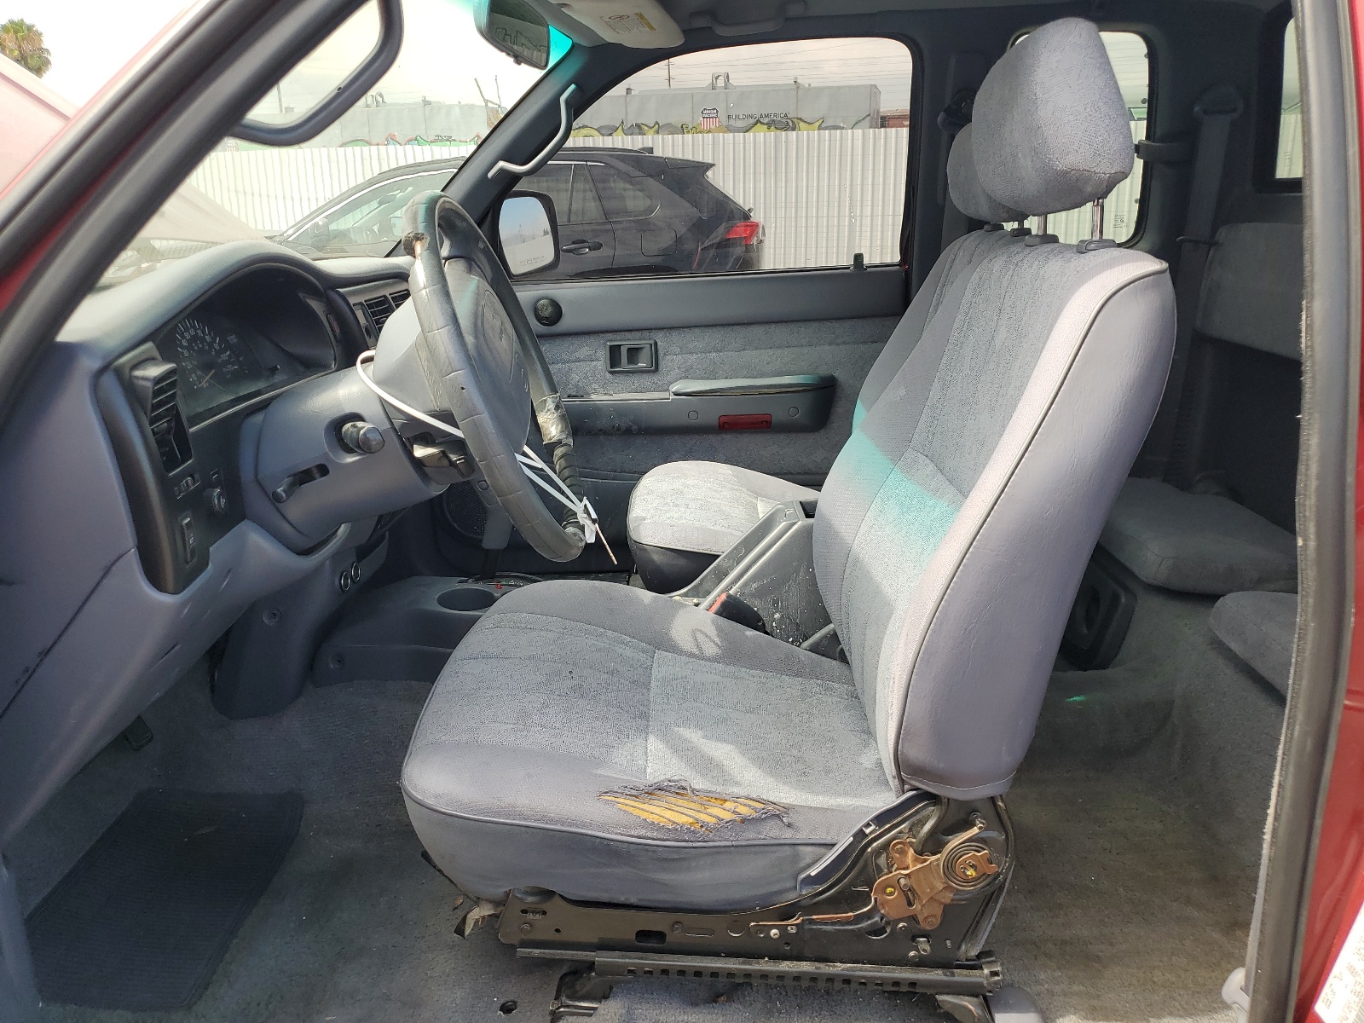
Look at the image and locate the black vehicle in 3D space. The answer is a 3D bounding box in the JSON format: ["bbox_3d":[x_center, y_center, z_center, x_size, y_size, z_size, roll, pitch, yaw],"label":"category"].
[{"bbox_3d":[-1.497,-1.869,8.145,4.600,1.700,1.860,1,14,9],"label":"black vehicle"}]

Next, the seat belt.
[{"bbox_3d":[0.954,-0.421,1.971,0.185,0.762,0.093,0,14,3],"label":"seat belt"}]

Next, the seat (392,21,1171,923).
[{"bbox_3d":[0.073,-0.085,1.092,0.710,0.800,0.510,0,14,3],"label":"seat"}]

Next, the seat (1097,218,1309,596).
[{"bbox_3d":[0.897,-0.217,1.755,0.350,0.536,0.546,0,14,3],"label":"seat"}]

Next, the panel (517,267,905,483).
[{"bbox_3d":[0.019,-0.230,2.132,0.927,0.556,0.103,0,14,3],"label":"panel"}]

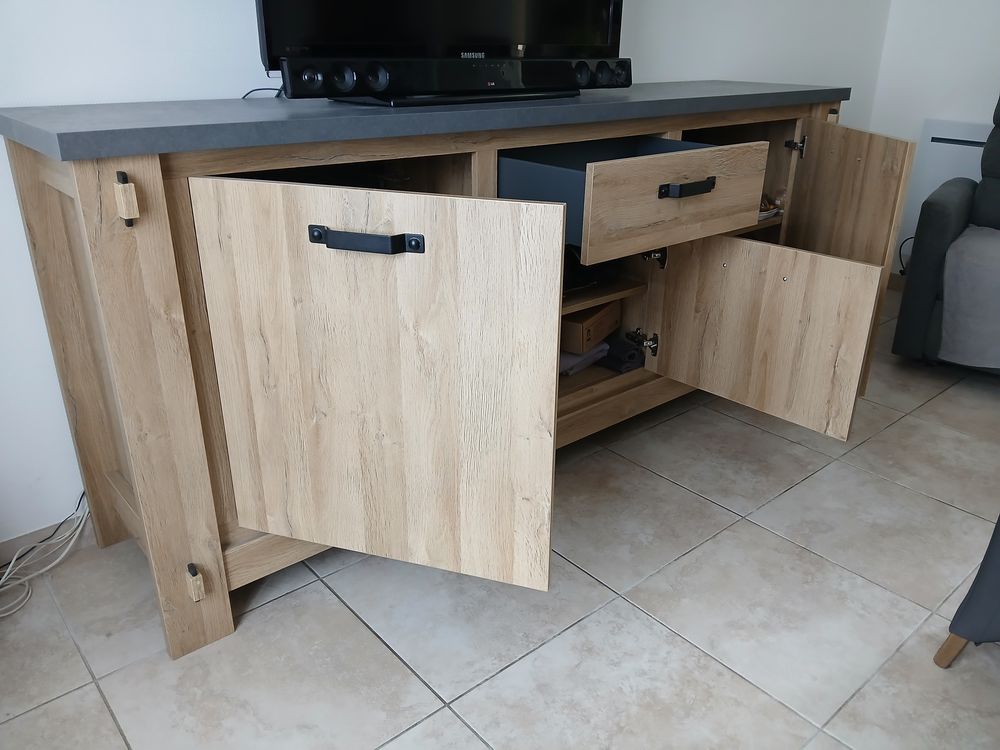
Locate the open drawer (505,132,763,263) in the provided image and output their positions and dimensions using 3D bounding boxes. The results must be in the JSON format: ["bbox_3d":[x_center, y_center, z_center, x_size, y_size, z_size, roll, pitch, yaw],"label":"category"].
[{"bbox_3d":[0.273,-0.430,1.723,0.605,0.190,0.403,-19,30,-38],"label":"open drawer"}]

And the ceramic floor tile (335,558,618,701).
[{"bbox_3d":[-0.064,0.456,1.604,0.450,0.010,0.446,-18,29,-37],"label":"ceramic floor tile"}]

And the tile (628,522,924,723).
[{"bbox_3d":[0.571,0.480,1.560,0.450,0.010,0.446,-18,29,-37],"label":"tile"}]

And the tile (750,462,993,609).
[{"bbox_3d":[0.917,0.367,1.830,0.450,0.010,0.446,-18,29,-37],"label":"tile"}]

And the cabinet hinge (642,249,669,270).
[{"bbox_3d":[0.408,-0.323,2.044,0.045,0.062,0.095,-19,30,-38],"label":"cabinet hinge"}]

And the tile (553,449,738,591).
[{"bbox_3d":[0.282,0.343,1.874,0.450,0.010,0.446,-18,29,-37],"label":"tile"}]

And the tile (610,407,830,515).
[{"bbox_3d":[0.628,0.231,2.144,0.450,0.010,0.446,-18,29,-37],"label":"tile"}]

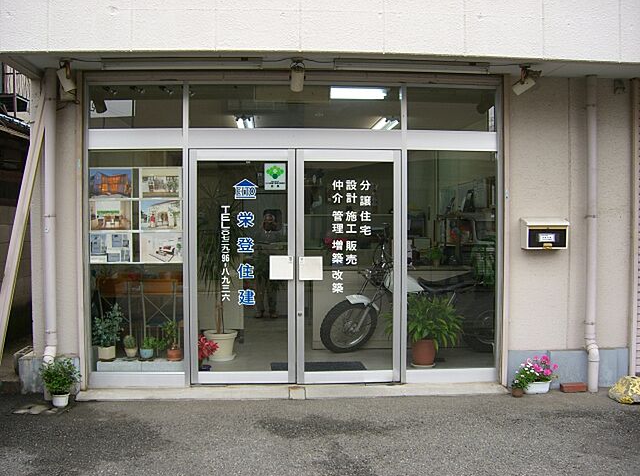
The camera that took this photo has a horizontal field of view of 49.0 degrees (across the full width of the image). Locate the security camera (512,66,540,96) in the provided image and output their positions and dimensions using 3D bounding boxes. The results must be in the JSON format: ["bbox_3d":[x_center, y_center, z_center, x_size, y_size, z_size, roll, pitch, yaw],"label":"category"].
[{"bbox_3d":[1.678,-1.280,5.694,0.220,0.220,0.150,1,2,27],"label":"security camera"}]

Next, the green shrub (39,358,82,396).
[{"bbox_3d":[-2.031,1.084,5.500,0.313,0.280,0.300,0,2,-4],"label":"green shrub"}]

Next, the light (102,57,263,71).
[{"bbox_3d":[-1.070,-1.361,5.480,1.238,0.090,0.110,0,1,-4],"label":"light"}]

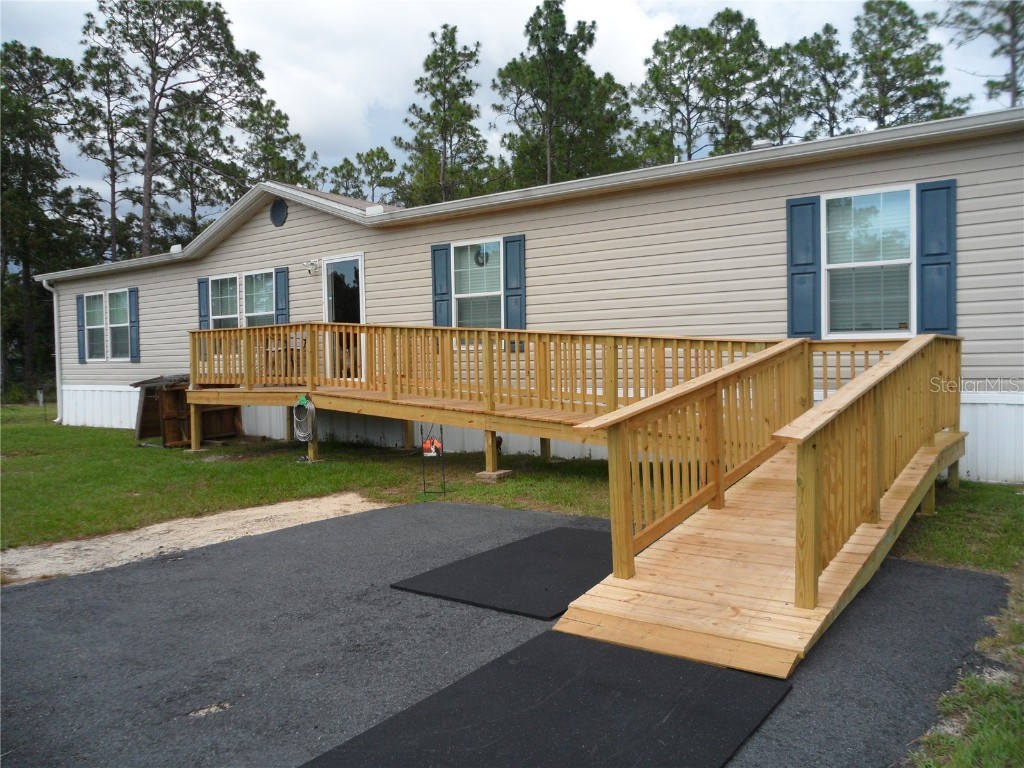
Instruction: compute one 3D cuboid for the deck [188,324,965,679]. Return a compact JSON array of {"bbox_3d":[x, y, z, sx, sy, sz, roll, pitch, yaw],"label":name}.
[{"bbox_3d":[-1.401,0.139,8.399,10.270,1.820,5.880,0,2,36],"label":"deck"}]

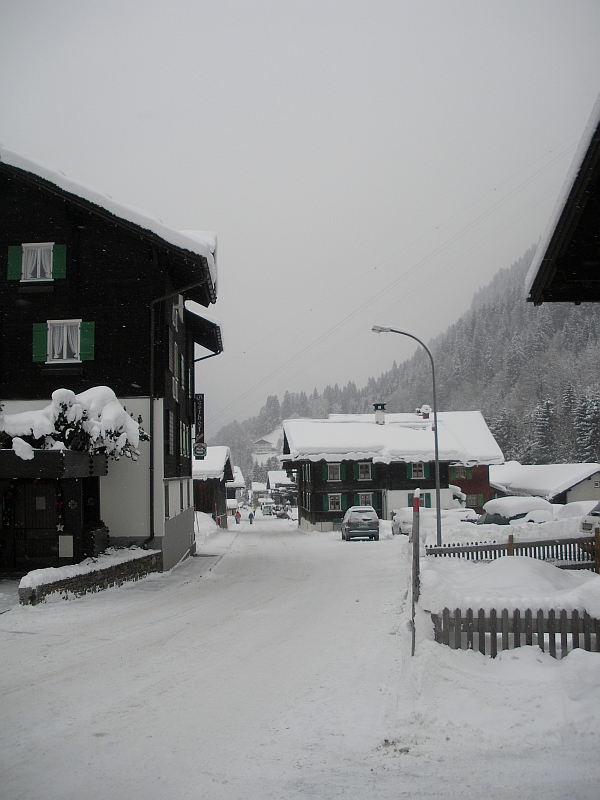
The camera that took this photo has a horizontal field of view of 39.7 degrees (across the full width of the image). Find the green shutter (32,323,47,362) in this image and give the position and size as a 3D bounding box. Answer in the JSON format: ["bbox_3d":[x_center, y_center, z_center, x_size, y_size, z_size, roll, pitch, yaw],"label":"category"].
[{"bbox_3d":[-7.320,-1.604,23.450,0.410,1.080,0.050,-1,-5,-3],"label":"green shutter"}]

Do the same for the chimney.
[{"bbox_3d":[6.394,1.119,66.500,0.950,1.700,0.950,-1,-5,-4],"label":"chimney"}]

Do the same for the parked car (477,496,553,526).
[{"bbox_3d":[9.800,5.600,38.000,1.800,1.750,4.300,0,-5,-12],"label":"parked car"}]

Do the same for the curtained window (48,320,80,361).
[{"bbox_3d":[-6.652,-1.647,23.500,0.950,1.200,0.150,-1,-5,-3],"label":"curtained window"}]

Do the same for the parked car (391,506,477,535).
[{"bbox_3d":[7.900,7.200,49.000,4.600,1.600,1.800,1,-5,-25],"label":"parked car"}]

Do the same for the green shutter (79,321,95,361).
[{"bbox_3d":[-6.009,-1.662,23.550,0.410,1.080,0.050,-1,-5,-3],"label":"green shutter"}]

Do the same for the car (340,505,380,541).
[{"bbox_3d":[3.400,7.050,47.200,1.820,1.760,4.600,-1,-5,-1],"label":"car"}]

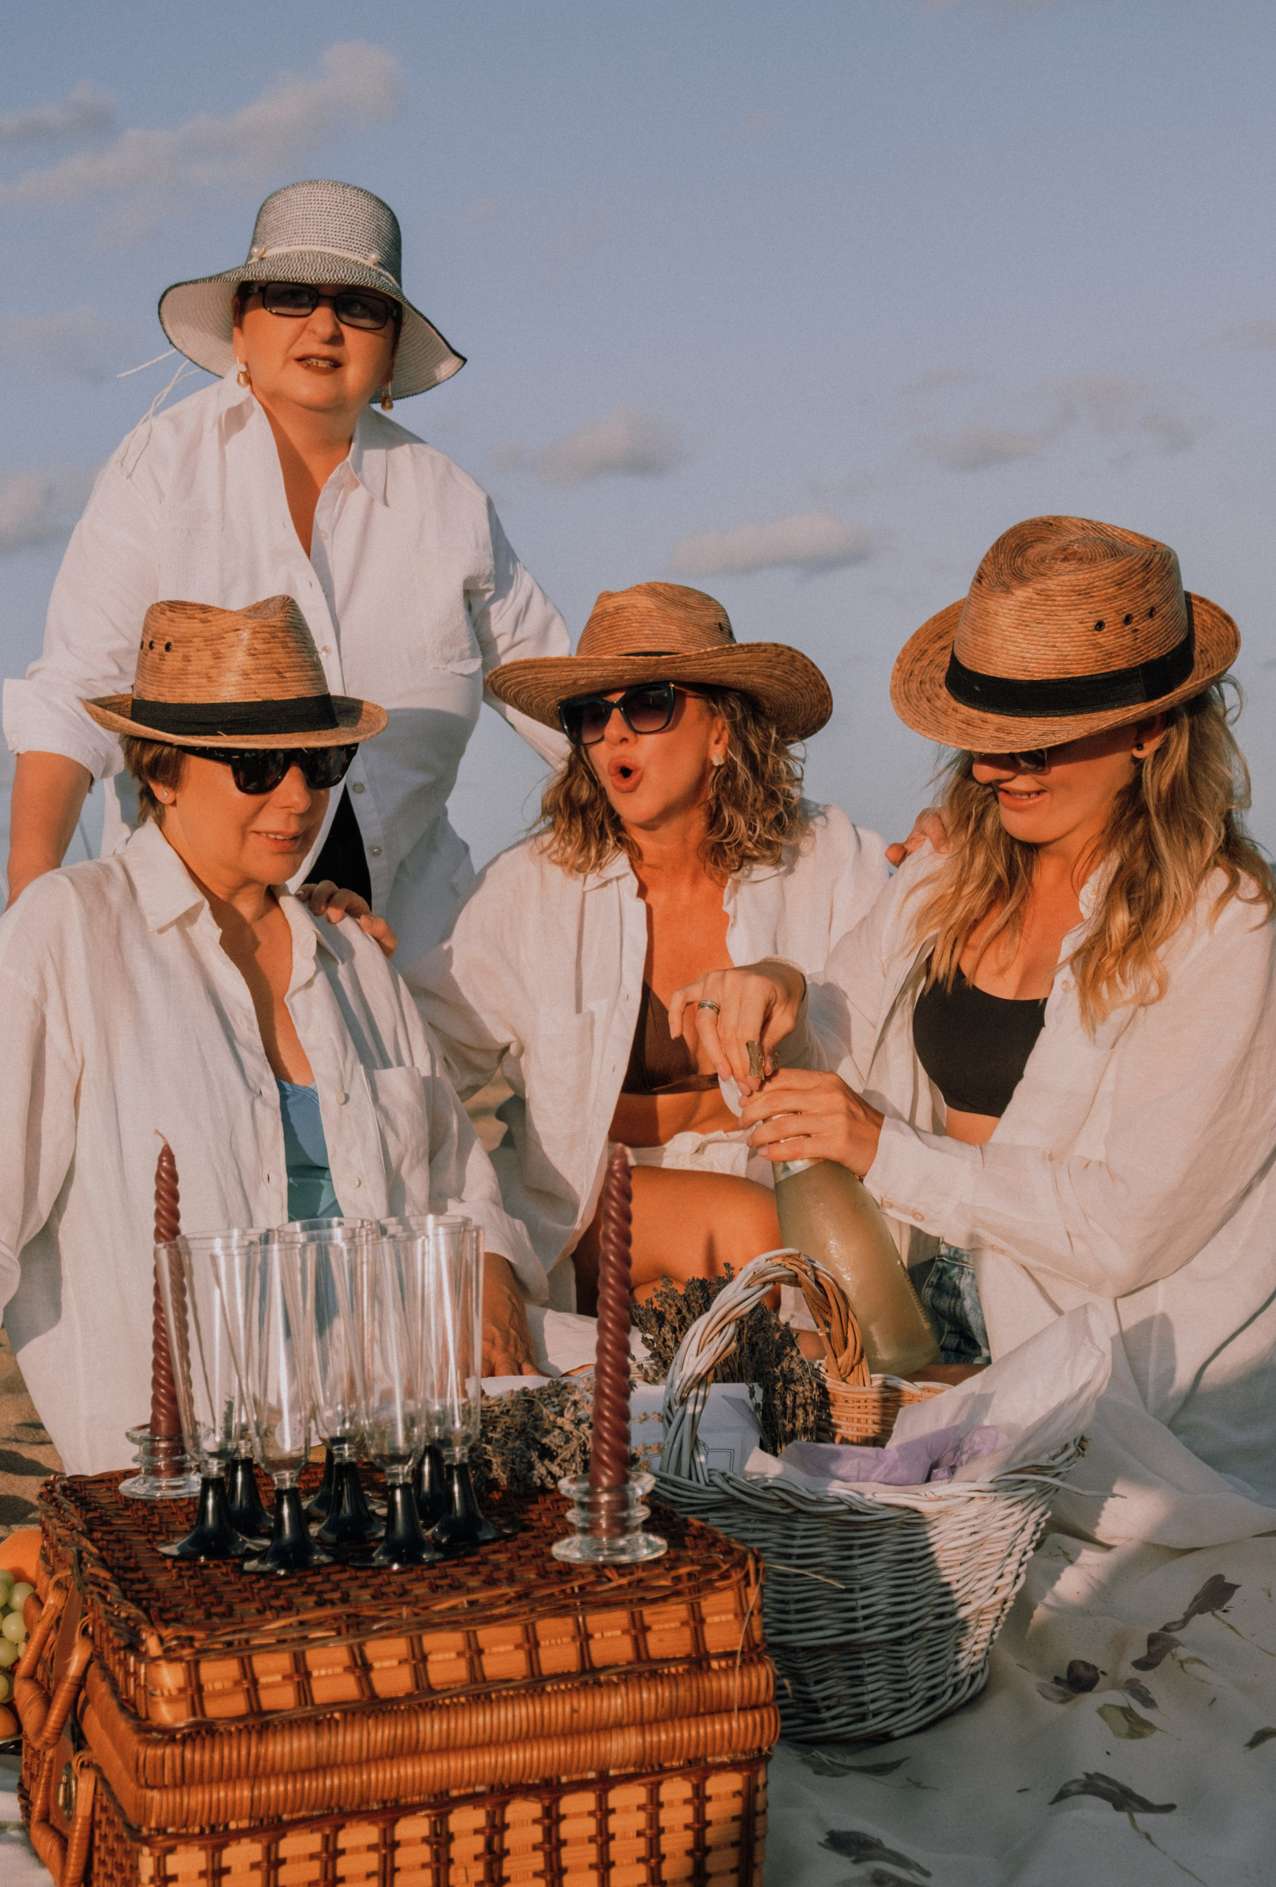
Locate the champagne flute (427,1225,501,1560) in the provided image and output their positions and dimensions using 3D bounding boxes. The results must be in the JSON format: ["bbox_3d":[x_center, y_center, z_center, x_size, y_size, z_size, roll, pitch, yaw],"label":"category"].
[{"bbox_3d":[-0.114,0.274,1.445,0.066,0.183,0.066,-4,1,0],"label":"champagne flute"}]

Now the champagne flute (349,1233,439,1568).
[{"bbox_3d":[-0.146,0.274,1.399,0.066,0.183,0.066,-4,1,0],"label":"champagne flute"}]

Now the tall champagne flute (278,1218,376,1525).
[{"bbox_3d":[-0.192,0.272,1.502,0.066,0.183,0.066,-3,1,0],"label":"tall champagne flute"}]

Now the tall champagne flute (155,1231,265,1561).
[{"bbox_3d":[-0.258,0.274,1.415,0.066,0.183,0.066,-1,1,0],"label":"tall champagne flute"}]

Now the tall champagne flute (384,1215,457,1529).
[{"bbox_3d":[-0.134,0.272,1.506,0.066,0.183,0.066,-1,1,0],"label":"tall champagne flute"}]

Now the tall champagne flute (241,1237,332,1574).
[{"bbox_3d":[-0.214,0.274,1.392,0.066,0.183,0.066,-4,1,0],"label":"tall champagne flute"}]

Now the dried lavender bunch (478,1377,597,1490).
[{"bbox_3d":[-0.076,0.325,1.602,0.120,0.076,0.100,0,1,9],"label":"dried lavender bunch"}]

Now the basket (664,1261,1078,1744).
[{"bbox_3d":[0.142,0.390,1.750,0.380,0.310,0.360,0,1,24],"label":"basket"}]

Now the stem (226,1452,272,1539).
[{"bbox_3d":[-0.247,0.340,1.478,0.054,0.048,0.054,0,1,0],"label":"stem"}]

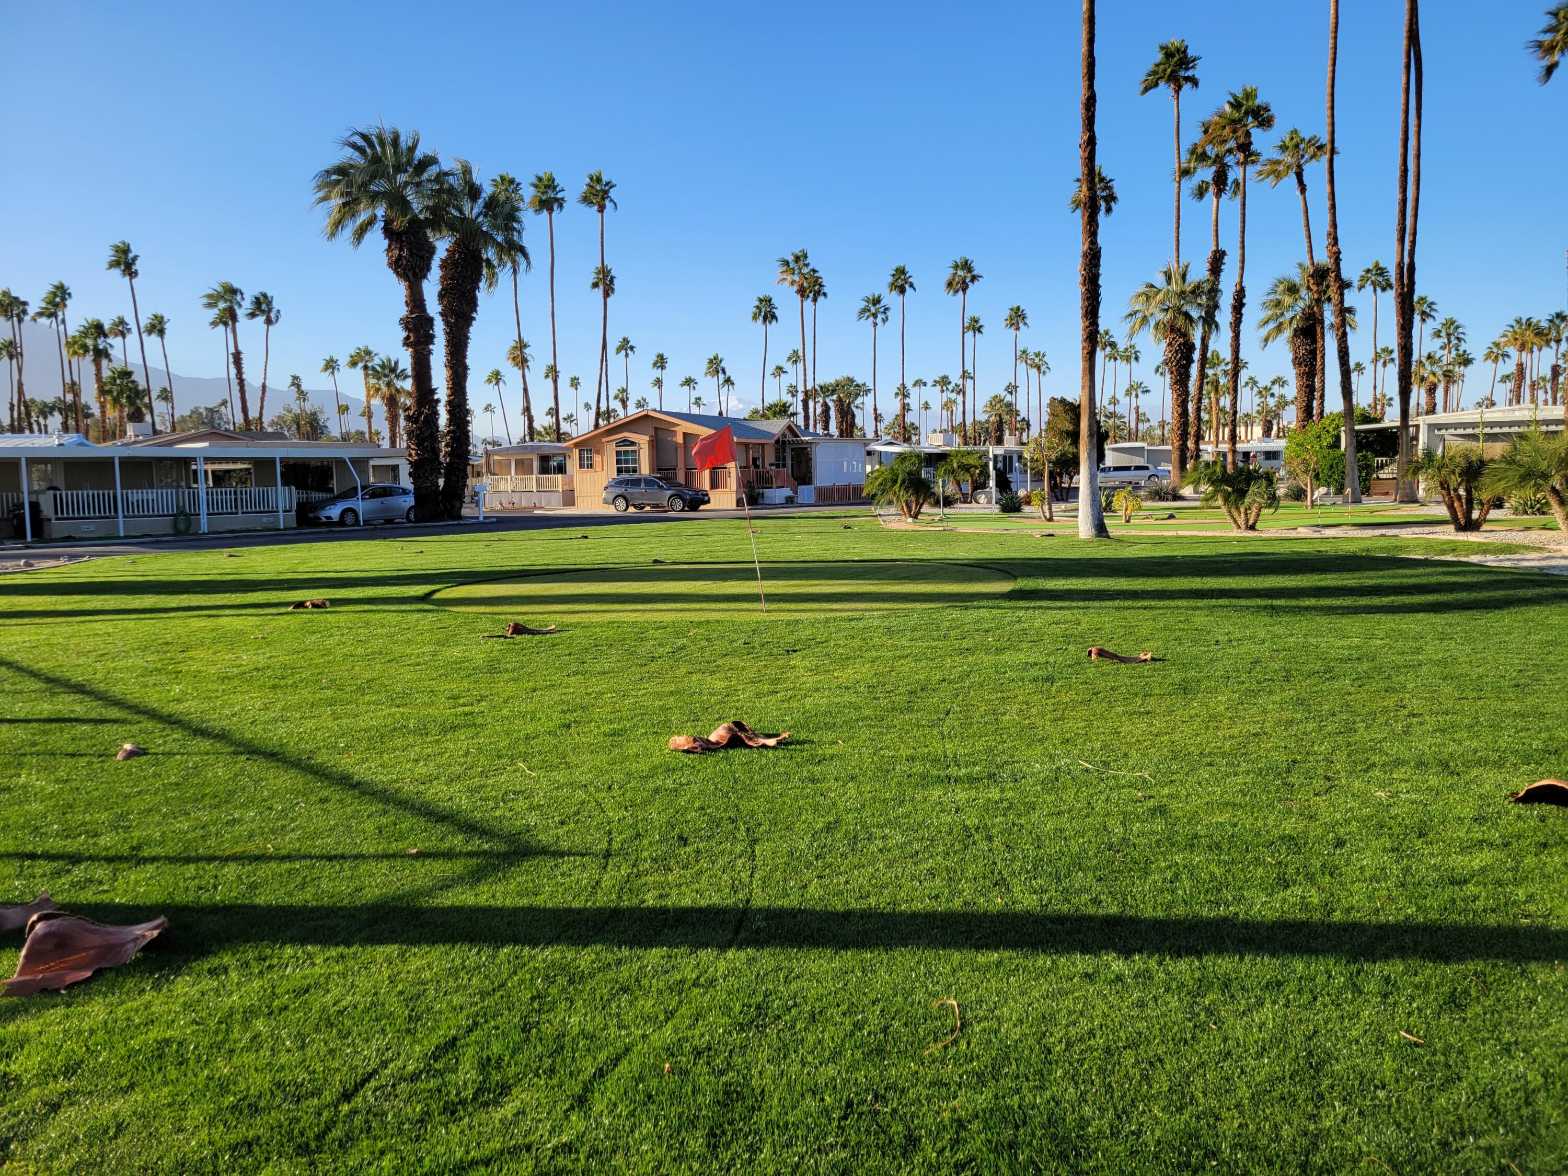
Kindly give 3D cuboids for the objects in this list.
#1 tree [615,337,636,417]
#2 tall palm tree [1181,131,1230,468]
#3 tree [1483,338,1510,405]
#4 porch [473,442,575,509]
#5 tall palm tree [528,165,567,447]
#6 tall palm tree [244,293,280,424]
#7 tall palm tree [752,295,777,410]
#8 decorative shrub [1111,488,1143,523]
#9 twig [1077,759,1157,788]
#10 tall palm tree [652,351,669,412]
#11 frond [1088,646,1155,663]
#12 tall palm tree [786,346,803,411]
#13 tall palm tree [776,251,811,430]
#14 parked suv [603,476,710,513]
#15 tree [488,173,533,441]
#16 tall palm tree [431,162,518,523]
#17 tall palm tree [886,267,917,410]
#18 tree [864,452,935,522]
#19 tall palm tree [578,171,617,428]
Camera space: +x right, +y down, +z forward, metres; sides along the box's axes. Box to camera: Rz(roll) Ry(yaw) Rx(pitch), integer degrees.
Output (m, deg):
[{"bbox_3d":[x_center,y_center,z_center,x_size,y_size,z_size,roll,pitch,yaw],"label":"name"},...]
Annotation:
[{"bbox_3d":[-18.622,-20.480,138.676,2.600,18.041,2.600,-1,5,0],"label":"tree"},{"bbox_3d":[24.023,-15.593,66.619,3.160,20.240,3.400,1,6,20],"label":"tall palm tree"},{"bbox_3d":[85.006,-21.604,140.784,3.200,15.855,3.200,2,7,31],"label":"tree"},{"bbox_3d":[-14.709,-6.438,67.500,5.000,3.600,2.800,1,6,16],"label":"porch"},{"bbox_3d":[-18.257,-19.271,90.832,3.000,24.889,3.000,-2,6,-11],"label":"tall palm tree"},{"bbox_3d":[-46.869,-17.205,105.899,3.500,18.197,3.400,-3,6,-23],"label":"tall palm tree"},{"bbox_3d":[-2.214,-21.530,129.028,2.900,20.810,2.900,-1,6,-1],"label":"tall palm tree"},{"bbox_3d":[9.085,-2.178,31.144,0.810,0.920,0.800,0,6,16],"label":"decorative shrub"},{"bbox_3d":[1.697,0.916,6.007,0.101,0.040,0.547,-5,7,-35],"label":"twig"},{"bbox_3d":[-18.092,-24.884,175.533,2.440,20.240,2.500,-2,5,-6],"label":"tall palm tree"},{"bbox_3d":[2.800,0.541,9.786,0.520,0.100,0.220,-1,6,0],"label":"frond"},{"bbox_3d":[1.789,-26.692,181.022,2.700,20.676,2.700,-1,6,1],"label":"tall palm tree"},{"bbox_3d":[0.780,-16.128,88.864,2.800,18.260,2.800,-1,5,0],"label":"tall palm tree"},{"bbox_3d":[-5.941,-4.368,54.400,4.860,1.680,1.870,1,6,19],"label":"parked suv"},{"bbox_3d":[-19.551,-17.870,84.678,3.200,23.217,3.200,-1,5,0],"label":"tree"},{"bbox_3d":[-11.845,-9.401,45.308,3.700,13.637,3.700,-1,5,0],"label":"tall palm tree"},{"bbox_3d":[11.464,-20.254,113.038,2.800,20.995,2.800,0,6,6],"label":"tall palm tree"},{"bbox_3d":[3.663,-3.219,37.285,2.160,2.110,2.100,-1,5,6],"label":"tree"},{"bbox_3d":[-13.099,-17.745,83.122,3.000,22.699,3.000,-2,6,-9],"label":"tall palm tree"}]

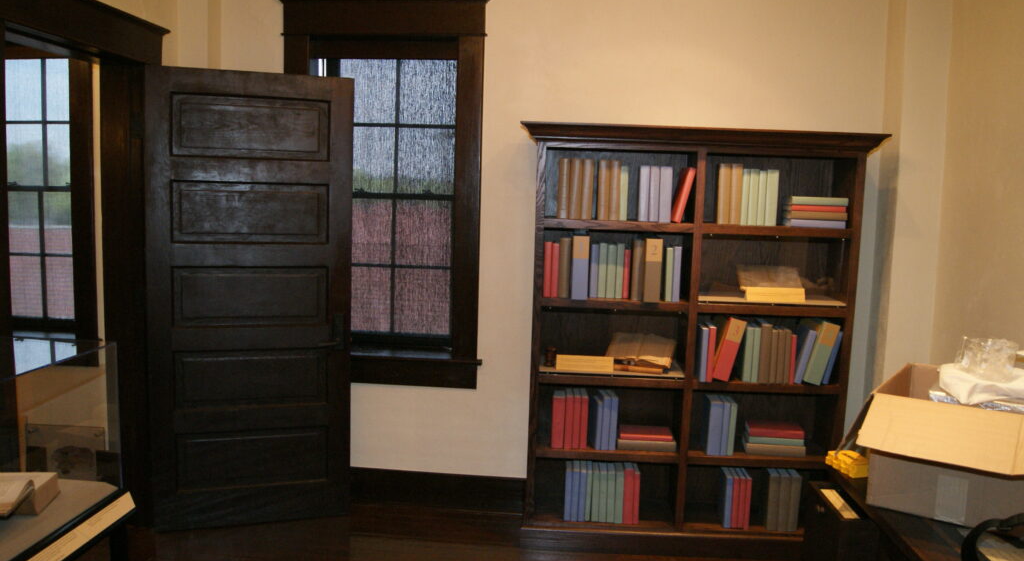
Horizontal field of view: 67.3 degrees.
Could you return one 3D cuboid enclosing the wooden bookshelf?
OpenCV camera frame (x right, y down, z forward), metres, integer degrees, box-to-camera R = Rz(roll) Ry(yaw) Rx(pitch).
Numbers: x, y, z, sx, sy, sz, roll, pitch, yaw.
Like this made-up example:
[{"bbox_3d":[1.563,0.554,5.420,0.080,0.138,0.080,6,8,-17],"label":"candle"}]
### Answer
[{"bbox_3d":[0.780,0.289,3.486,1.521,1.889,0.394,2,6,3],"label":"wooden bookshelf"}]

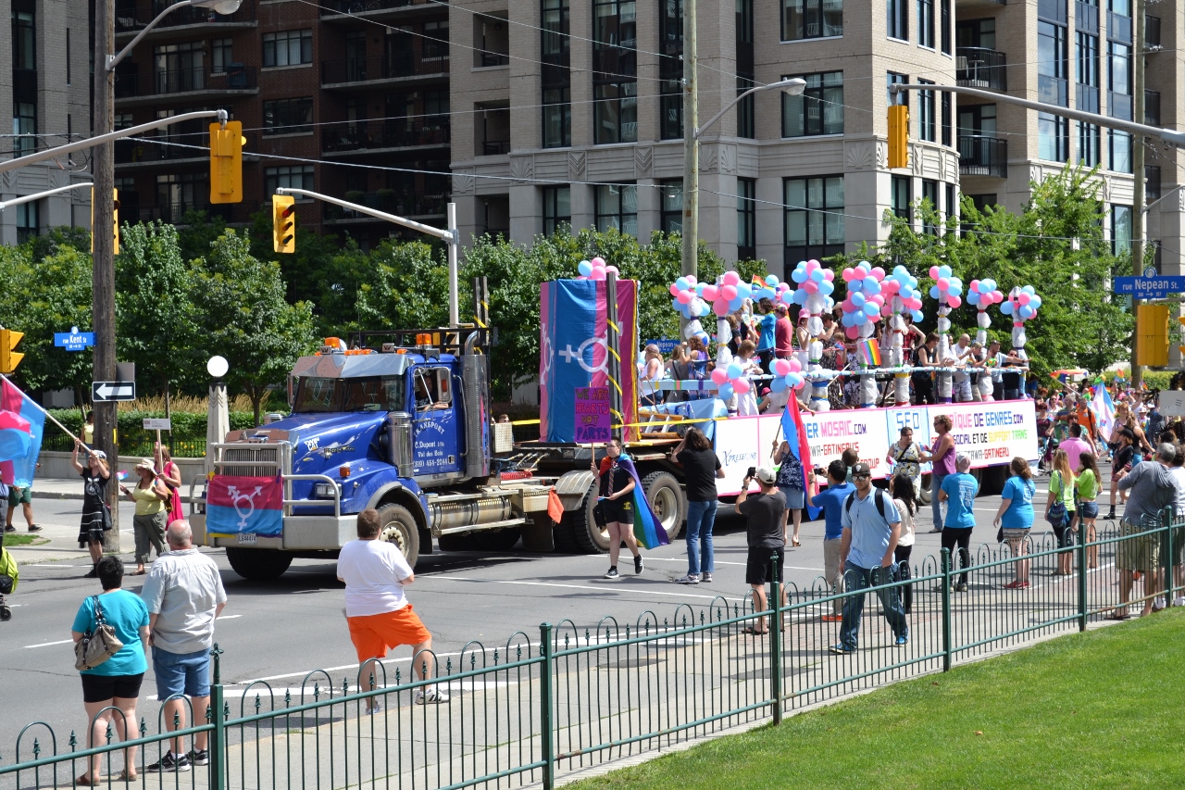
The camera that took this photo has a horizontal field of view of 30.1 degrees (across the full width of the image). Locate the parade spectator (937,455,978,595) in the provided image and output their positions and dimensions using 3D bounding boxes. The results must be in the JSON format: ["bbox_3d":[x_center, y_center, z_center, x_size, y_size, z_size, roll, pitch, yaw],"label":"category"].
[{"bbox_3d":[4.615,1.602,27.816,0.520,1.710,0.360,-1,1,-23],"label":"parade spectator"}]

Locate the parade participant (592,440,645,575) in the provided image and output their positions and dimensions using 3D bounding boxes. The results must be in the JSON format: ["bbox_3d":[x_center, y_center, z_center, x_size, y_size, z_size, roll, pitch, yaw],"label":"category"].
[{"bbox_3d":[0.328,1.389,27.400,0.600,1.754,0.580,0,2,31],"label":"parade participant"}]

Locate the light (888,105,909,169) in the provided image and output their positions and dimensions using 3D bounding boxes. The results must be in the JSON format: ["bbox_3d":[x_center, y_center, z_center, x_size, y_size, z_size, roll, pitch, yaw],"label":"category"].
[{"bbox_3d":[3.602,-3.040,26.000,0.250,0.740,0.300,0,2,28],"label":"light"}]

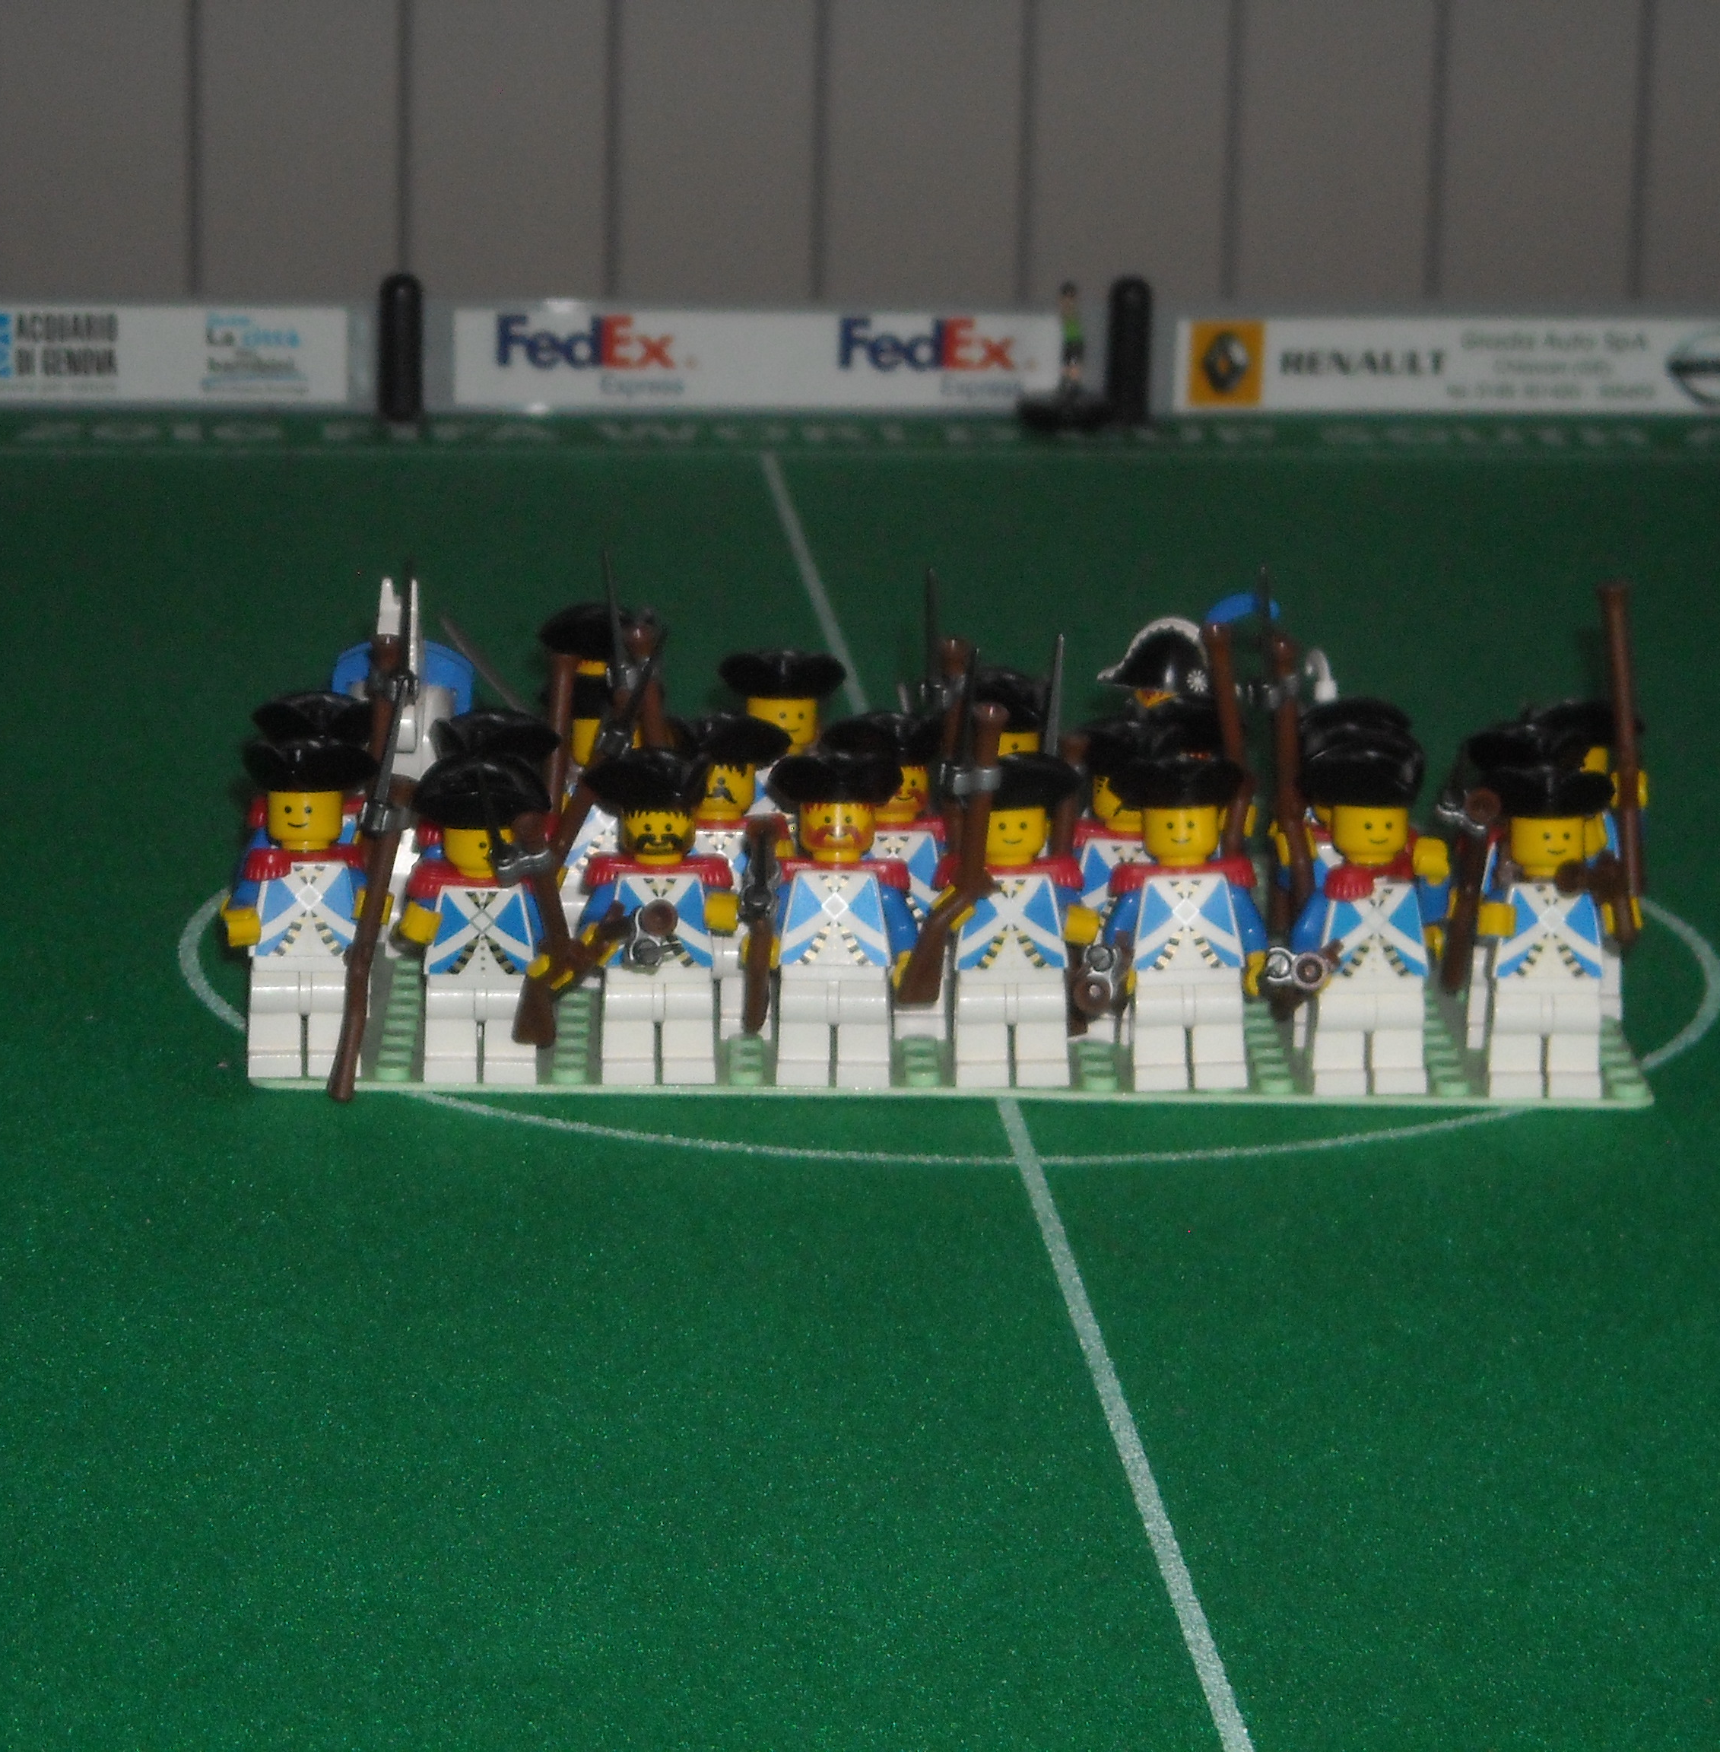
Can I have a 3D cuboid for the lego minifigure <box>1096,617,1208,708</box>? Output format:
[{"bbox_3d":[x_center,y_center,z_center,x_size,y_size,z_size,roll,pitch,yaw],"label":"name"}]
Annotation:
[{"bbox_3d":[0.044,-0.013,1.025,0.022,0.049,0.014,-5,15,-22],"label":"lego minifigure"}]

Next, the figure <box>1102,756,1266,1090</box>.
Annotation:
[{"bbox_3d":[0.043,0.007,0.956,0.022,0.045,0.016,1,14,-1],"label":"figure"}]

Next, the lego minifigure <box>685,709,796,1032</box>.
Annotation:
[{"bbox_3d":[-0.019,0.000,0.978,0.022,0.045,0.018,1,14,-1],"label":"lego minifigure"}]

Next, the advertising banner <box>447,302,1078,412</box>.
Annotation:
[{"bbox_3d":[-0.021,-0.108,1.479,0.127,0.020,0.003,0,14,-5],"label":"advertising banner"}]

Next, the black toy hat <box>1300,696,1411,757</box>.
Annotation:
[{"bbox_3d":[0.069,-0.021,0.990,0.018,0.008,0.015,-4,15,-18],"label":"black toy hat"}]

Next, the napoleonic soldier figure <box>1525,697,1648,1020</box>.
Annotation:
[{"bbox_3d":[0.101,-0.002,0.998,0.021,0.045,0.018,1,14,-1],"label":"napoleonic soldier figure"}]

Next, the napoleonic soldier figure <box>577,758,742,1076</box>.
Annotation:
[{"bbox_3d":[-0.027,0.006,0.954,0.022,0.045,0.018,1,14,-1],"label":"napoleonic soldier figure"}]

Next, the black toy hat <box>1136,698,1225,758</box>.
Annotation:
[{"bbox_3d":[0.045,-0.021,0.990,0.018,0.008,0.015,5,15,13],"label":"black toy hat"}]

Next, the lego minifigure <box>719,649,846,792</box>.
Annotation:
[{"bbox_3d":[-0.011,-0.010,1.023,0.021,0.045,0.018,1,14,-1],"label":"lego minifigure"}]

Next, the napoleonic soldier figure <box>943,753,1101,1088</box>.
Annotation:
[{"bbox_3d":[0.022,0.006,0.957,0.021,0.046,0.018,1,14,-1],"label":"napoleonic soldier figure"}]

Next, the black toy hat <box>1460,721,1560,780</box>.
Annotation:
[{"bbox_3d":[0.093,-0.017,0.976,0.018,0.008,0.015,-1,14,-7],"label":"black toy hat"}]

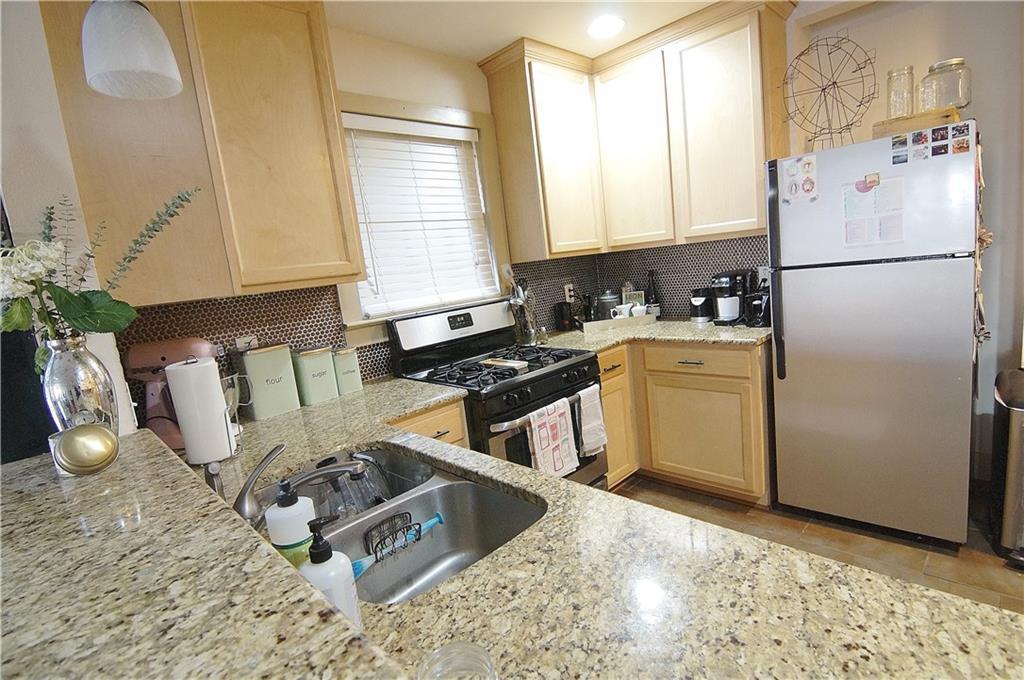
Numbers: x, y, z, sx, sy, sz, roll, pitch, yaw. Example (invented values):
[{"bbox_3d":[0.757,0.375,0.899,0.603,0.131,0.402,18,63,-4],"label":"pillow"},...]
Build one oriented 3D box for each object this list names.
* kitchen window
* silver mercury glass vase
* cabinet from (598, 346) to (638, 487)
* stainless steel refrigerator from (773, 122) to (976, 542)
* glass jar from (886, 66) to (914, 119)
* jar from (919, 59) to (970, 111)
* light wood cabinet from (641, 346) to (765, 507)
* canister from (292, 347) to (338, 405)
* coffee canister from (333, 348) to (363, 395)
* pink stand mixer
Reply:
[{"bbox_3d":[-0.420,-0.630,2.314,0.061,0.923,0.851,2,11,45],"label":"kitchen window"},{"bbox_3d":[-0.801,0.114,0.847,0.097,0.230,0.097,2,11,45],"label":"silver mercury glass vase"},{"bbox_3d":[0.372,0.455,2.678,0.612,0.847,0.371,2,11,45],"label":"cabinet"},{"bbox_3d":[1.671,-0.008,2.098,0.653,1.629,0.683,2,11,45],"label":"stainless steel refrigerator"},{"bbox_3d":[1.555,-0.974,1.820,0.088,0.199,0.088,2,11,45],"label":"glass jar"},{"bbox_3d":[1.647,-0.959,1.731,0.145,0.173,0.145,2,11,45],"label":"jar"},{"bbox_3d":[1.149,0.383,2.562,0.643,0.847,0.597,2,11,45],"label":"light wood cabinet"},{"bbox_3d":[-0.818,0.144,1.863,0.114,0.204,0.137,2,11,45],"label":"canister"},{"bbox_3d":[-0.725,0.135,1.950,0.107,0.178,0.110,2,11,45],"label":"coffee canister"},{"bbox_3d":[-1.021,0.150,1.477,0.345,0.345,0.225,-9,8,-19],"label":"pink stand mixer"}]

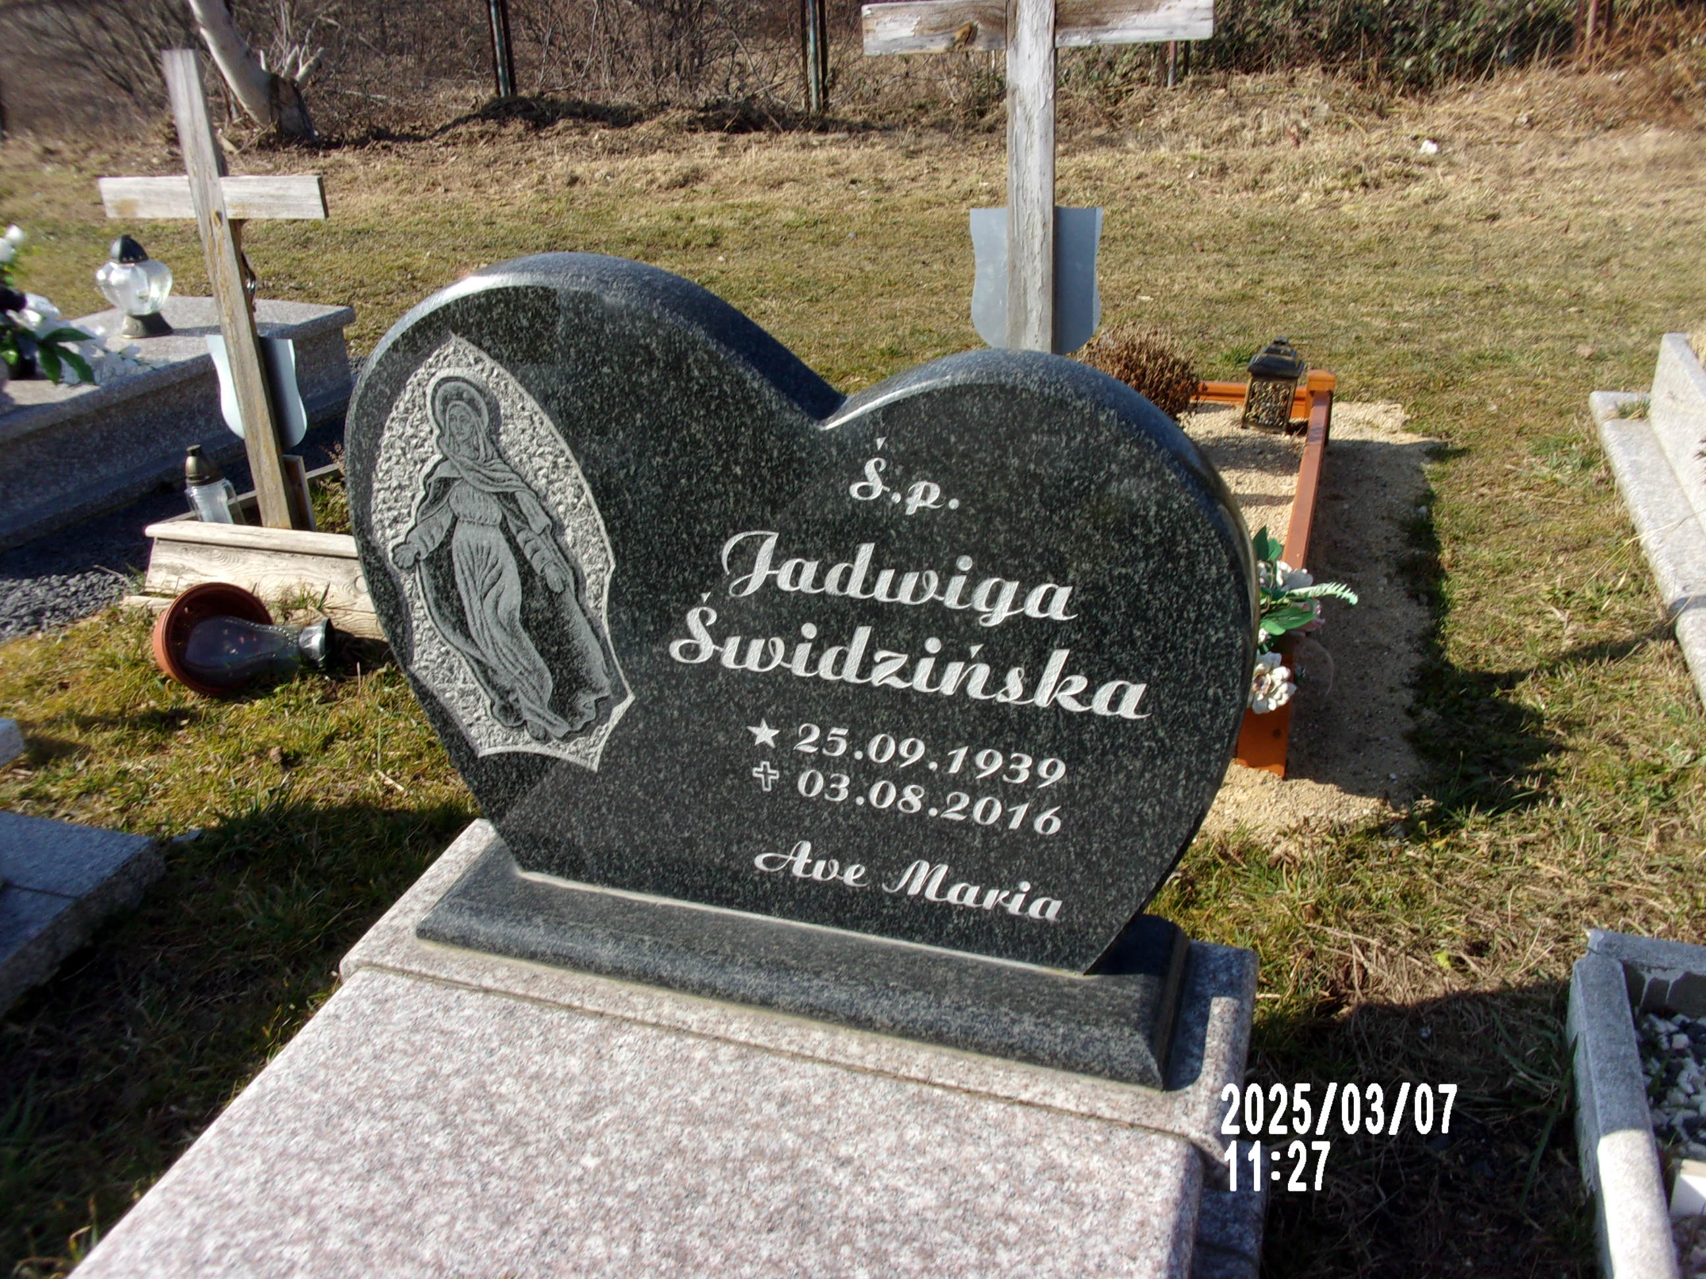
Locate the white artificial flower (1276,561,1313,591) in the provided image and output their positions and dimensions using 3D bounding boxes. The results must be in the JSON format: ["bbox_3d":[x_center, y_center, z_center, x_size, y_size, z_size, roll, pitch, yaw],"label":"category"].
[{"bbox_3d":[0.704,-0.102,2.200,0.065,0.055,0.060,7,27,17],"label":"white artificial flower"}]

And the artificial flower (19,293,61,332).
[{"bbox_3d":[-2.170,-0.873,3.680,0.110,0.100,0.090,-16,29,-27],"label":"artificial flower"}]

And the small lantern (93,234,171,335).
[{"bbox_3d":[-2.082,-1.024,4.000,0.210,0.275,0.180,-14,29,-24],"label":"small lantern"}]

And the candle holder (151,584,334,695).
[{"bbox_3d":[-1.143,0.001,2.587,0.310,0.195,0.195,-6,26,-8],"label":"candle holder"}]

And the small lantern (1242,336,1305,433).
[{"bbox_3d":[1.146,-0.694,3.750,0.150,0.245,0.150,7,27,17],"label":"small lantern"}]

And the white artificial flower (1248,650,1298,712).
[{"bbox_3d":[0.643,0.067,2.130,0.090,0.095,0.060,7,27,17],"label":"white artificial flower"}]

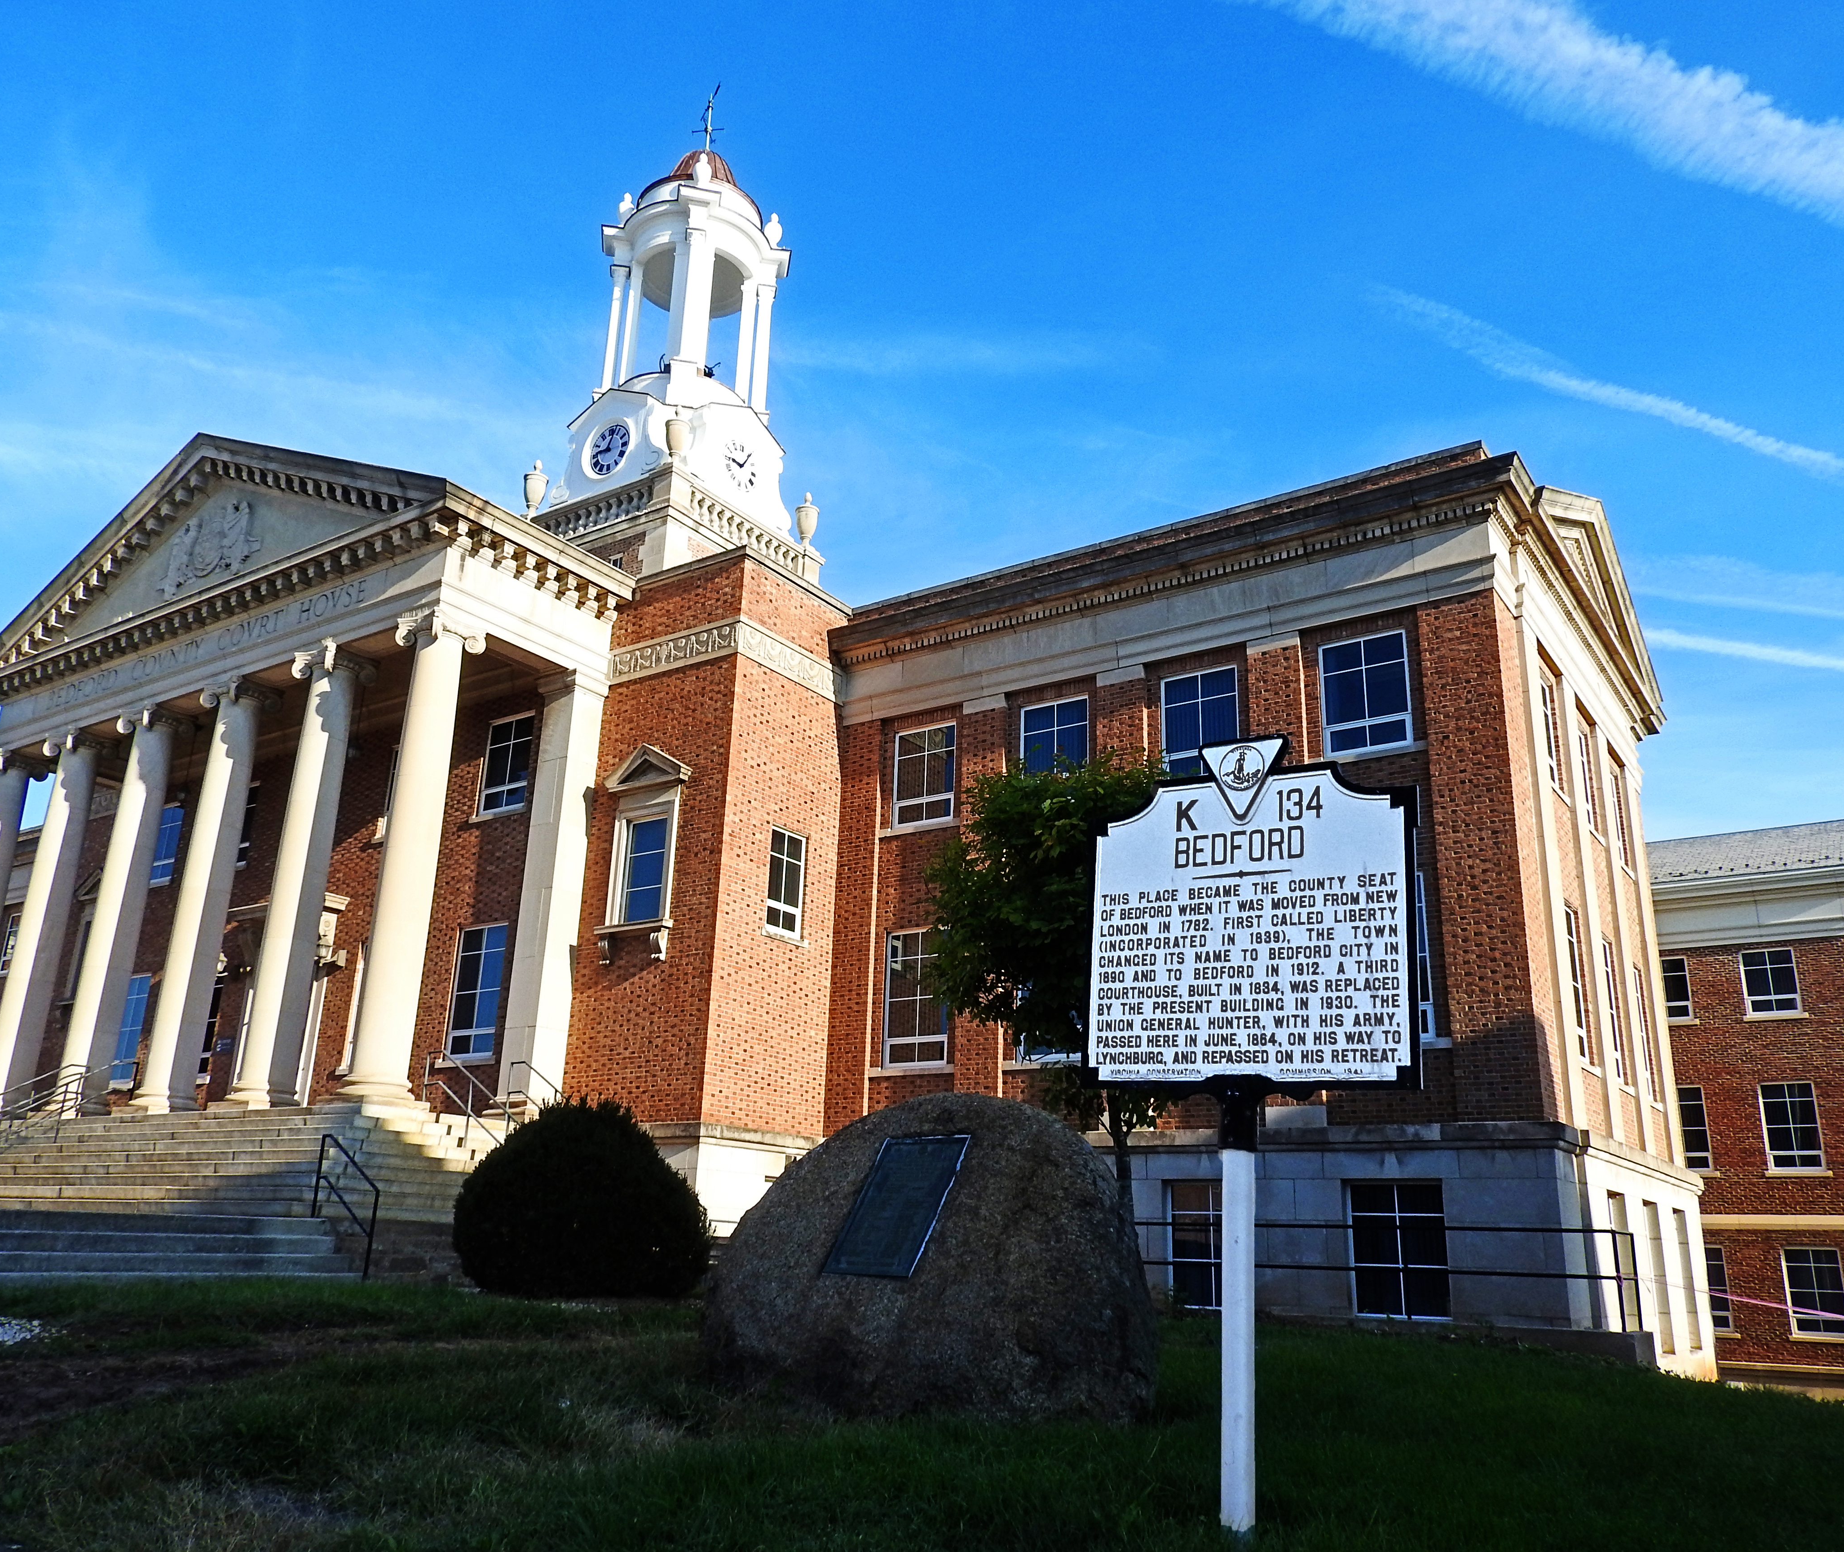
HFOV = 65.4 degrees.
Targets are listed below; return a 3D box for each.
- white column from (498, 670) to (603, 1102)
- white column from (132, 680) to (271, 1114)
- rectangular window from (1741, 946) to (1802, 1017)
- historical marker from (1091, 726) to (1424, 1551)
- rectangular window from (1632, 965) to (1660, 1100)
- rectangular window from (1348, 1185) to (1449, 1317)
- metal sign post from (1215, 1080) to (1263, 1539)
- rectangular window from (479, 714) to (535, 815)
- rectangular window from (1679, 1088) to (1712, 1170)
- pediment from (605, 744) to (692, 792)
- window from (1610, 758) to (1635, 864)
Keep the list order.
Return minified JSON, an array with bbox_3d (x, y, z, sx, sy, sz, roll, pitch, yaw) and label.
[{"bbox_3d":[-5.720,1.813,22.234,0.832,7.009,0.713,-10,-21,33],"label":"white column"},{"bbox_3d":[-11.670,1.891,23.404,1.050,7.180,1.050,-10,-21,33],"label":"white column"},{"bbox_3d":[21.804,5.273,36.843,1.170,1.612,0.140,-10,-21,33],"label":"rectangular window"},{"bbox_3d":[0.936,0.957,4.213,1.060,2.290,0.120,-8,-22,33],"label":"historical marker"},{"bbox_3d":[11.579,4.092,23.148,0.140,2.107,1.170,-10,-21,33],"label":"rectangular window"},{"bbox_3d":[5.658,5.617,17.019,1.188,1.527,0.200,-10,-21,33],"label":"rectangular window"},{"bbox_3d":[0.895,1.474,4.043,0.105,1.200,0.105,-8,-22,33],"label":"metal sign post"},{"bbox_3d":[-6.878,-0.218,23.891,1.200,1.650,0.140,-10,-22,33],"label":"rectangular window"},{"bbox_3d":[19.370,8.952,36.503,1.152,2.073,0.200,-10,-21,33],"label":"rectangular window"},{"bbox_3d":[-4.195,-0.116,22.085,1.604,0.683,0.267,-10,-21,33],"label":"pediment"},{"bbox_3d":[11.753,0.663,24.314,0.140,1.650,1.200,-11,-22,34],"label":"window"}]

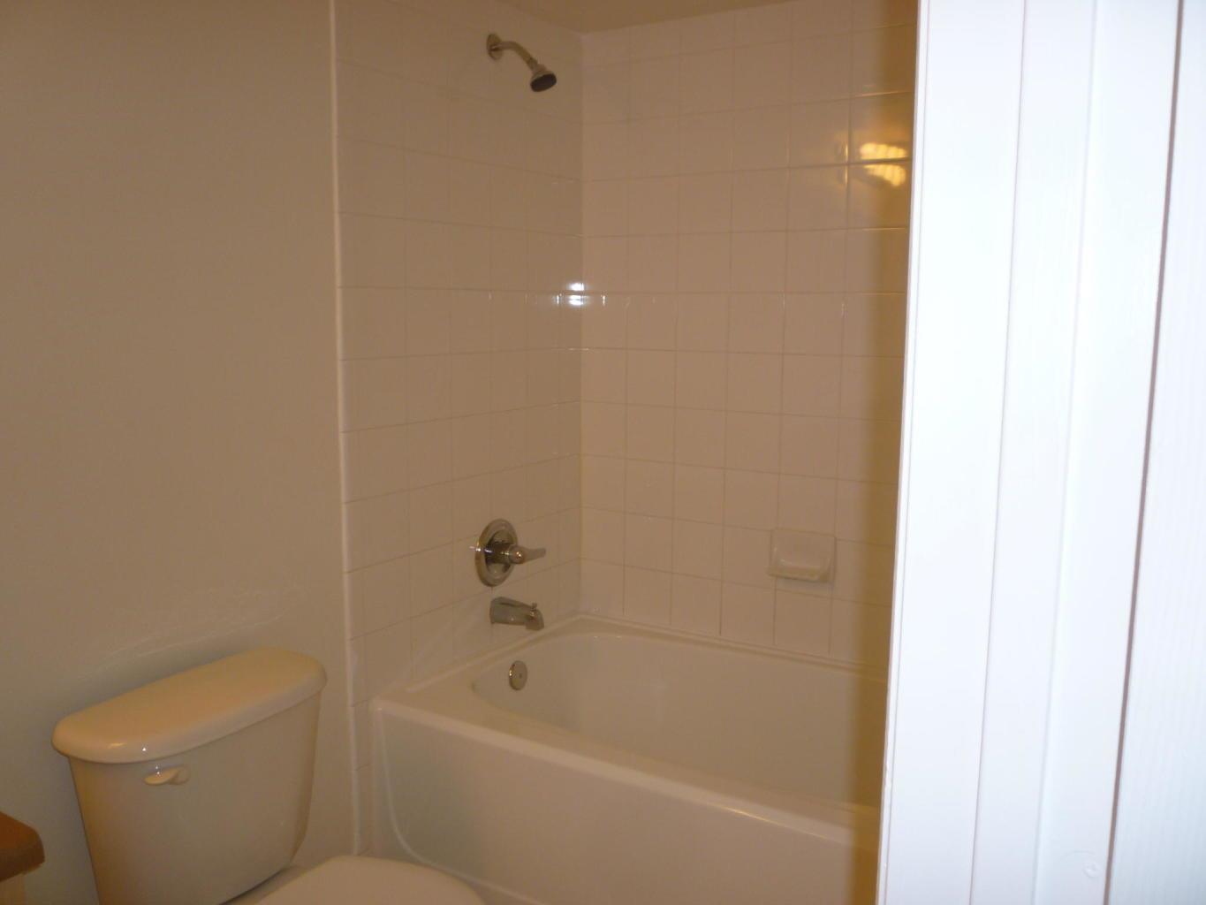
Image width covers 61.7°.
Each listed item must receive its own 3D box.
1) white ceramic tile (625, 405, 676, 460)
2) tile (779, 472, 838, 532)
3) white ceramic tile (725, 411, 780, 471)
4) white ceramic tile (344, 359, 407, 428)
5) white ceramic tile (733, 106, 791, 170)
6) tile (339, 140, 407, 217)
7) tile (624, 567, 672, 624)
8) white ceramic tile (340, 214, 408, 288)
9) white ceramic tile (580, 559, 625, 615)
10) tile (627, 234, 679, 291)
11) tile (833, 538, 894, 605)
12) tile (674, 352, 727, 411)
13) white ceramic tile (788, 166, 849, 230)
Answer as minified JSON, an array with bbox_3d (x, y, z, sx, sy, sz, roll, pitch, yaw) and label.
[{"bbox_3d":[0.135,-0.052,2.818,0.152,0.152,0.009,5,9,32],"label":"white ceramic tile"},{"bbox_3d":[0.523,0.136,2.589,0.152,0.152,0.008,5,9,32],"label":"tile"},{"bbox_3d":[0.391,-0.027,2.633,0.149,0.149,0.010,6,10,32],"label":"white ceramic tile"},{"bbox_3d":[-0.498,-0.129,2.206,0.010,0.152,0.186,6,10,32],"label":"white ceramic tile"},{"bbox_3d":[0.399,-0.787,2.536,0.152,0.152,0.009,6,10,32],"label":"white ceramic tile"},{"bbox_3d":[-0.496,-0.584,2.153,0.010,0.151,0.185,6,10,32],"label":"tile"},{"bbox_3d":[0.130,0.398,2.858,0.149,0.142,0.010,6,10,32],"label":"tile"},{"bbox_3d":[-0.497,-0.431,2.175,0.010,0.149,0.191,6,10,32],"label":"white ceramic tile"},{"bbox_3d":[0.000,0.391,2.953,0.151,0.152,0.008,5,9,32],"label":"white ceramic tile"},{"bbox_3d":[0.136,-0.507,2.723,0.152,0.152,0.010,6,10,32],"label":"tile"},{"bbox_3d":[0.650,0.300,2.519,0.151,0.151,0.010,5,9,32],"label":"tile"},{"bbox_3d":[0.263,-0.192,2.685,0.152,0.152,0.010,6,10,32],"label":"tile"},{"bbox_3d":[0.523,-0.618,2.458,0.152,0.152,0.010,6,10,32],"label":"white ceramic tile"}]

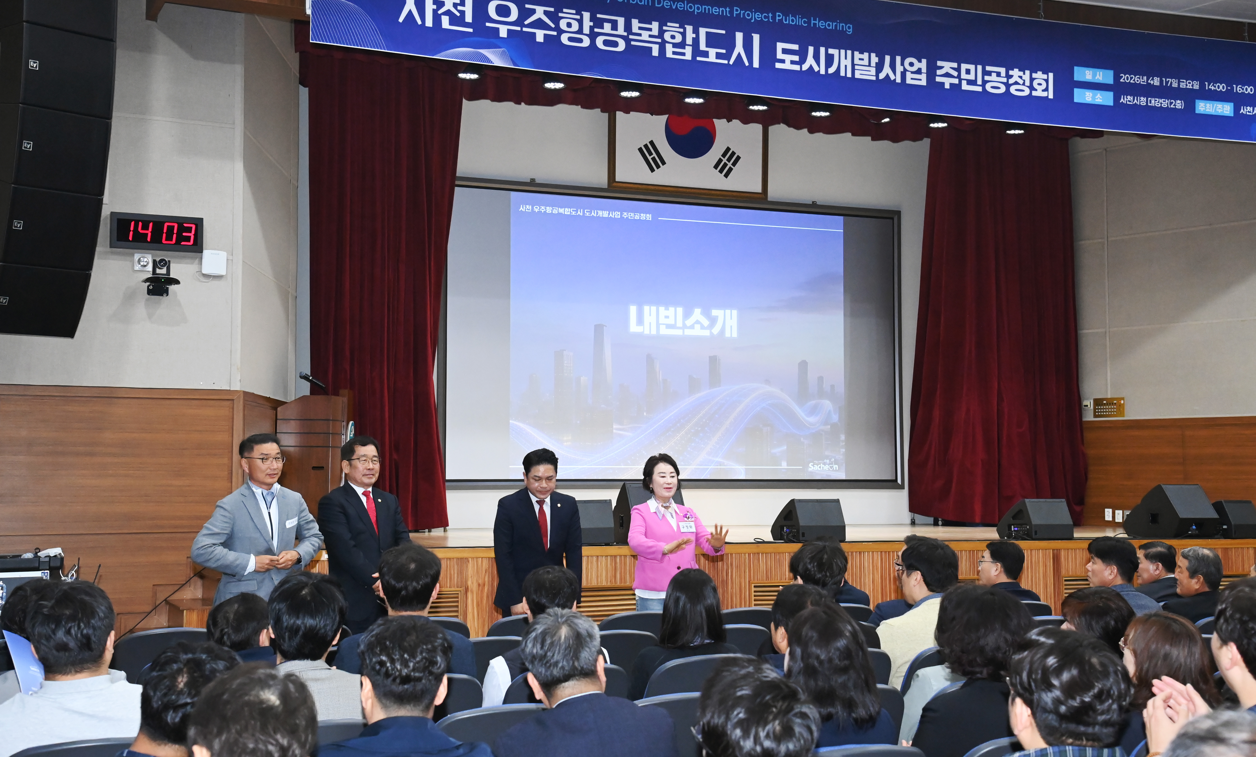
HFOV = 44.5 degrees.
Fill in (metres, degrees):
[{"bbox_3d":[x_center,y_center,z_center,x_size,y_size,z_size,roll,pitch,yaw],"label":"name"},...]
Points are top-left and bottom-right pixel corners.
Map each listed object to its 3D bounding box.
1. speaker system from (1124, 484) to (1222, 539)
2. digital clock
[{"bbox_3d":[4.792,1.167,13.555,0.487,0.457,0.638,2,-5,-29],"label":"speaker system"},{"bbox_3d":[-3.474,-1.069,11.324,0.654,0.258,0.080,2,-4,-21],"label":"digital clock"}]

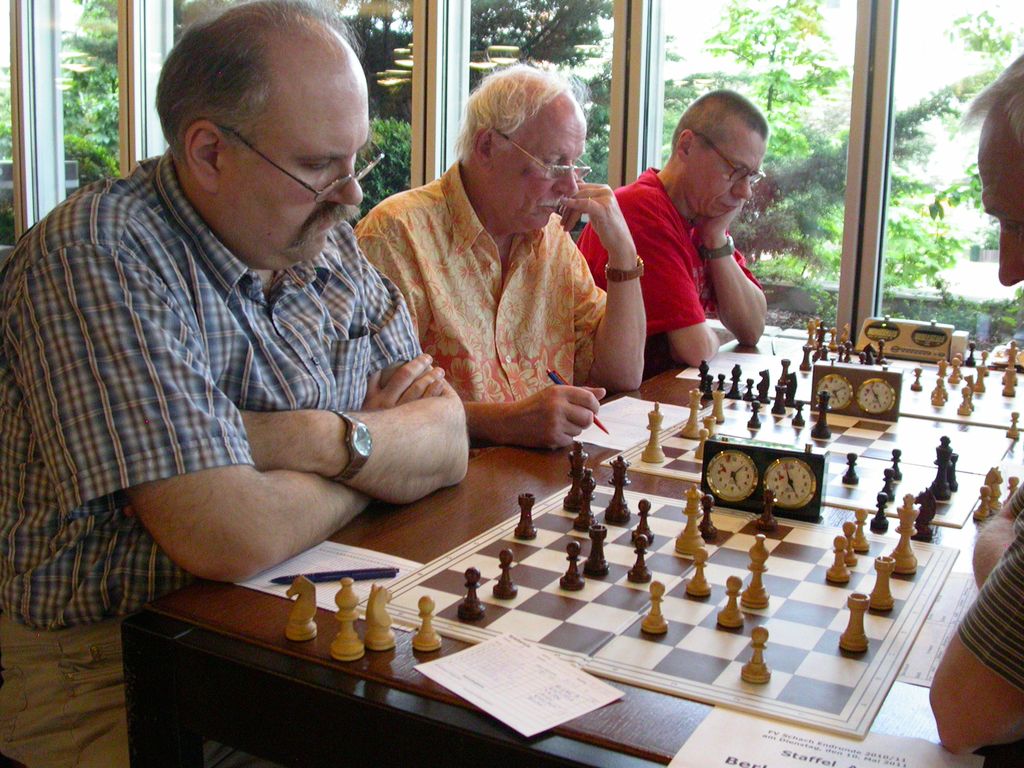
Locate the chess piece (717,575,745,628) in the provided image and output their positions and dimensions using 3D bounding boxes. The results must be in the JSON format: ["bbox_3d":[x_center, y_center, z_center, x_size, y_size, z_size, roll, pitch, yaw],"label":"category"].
[{"bbox_3d":[0.204,0.199,1.037,0.026,0.048,0.026,8,13,29],"label":"chess piece"}]

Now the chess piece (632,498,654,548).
[{"bbox_3d":[0.148,0.153,1.252,0.025,0.050,0.025,1,12,0],"label":"chess piece"}]

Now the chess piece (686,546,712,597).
[{"bbox_3d":[0.192,0.190,1.148,0.025,0.047,0.025,3,12,9],"label":"chess piece"}]

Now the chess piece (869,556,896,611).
[{"bbox_3d":[0.357,0.190,1.078,0.027,0.051,0.027,8,13,29],"label":"chess piece"}]

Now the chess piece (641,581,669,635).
[{"bbox_3d":[0.134,0.205,1.041,0.026,0.048,0.026,1,12,0],"label":"chess piece"}]

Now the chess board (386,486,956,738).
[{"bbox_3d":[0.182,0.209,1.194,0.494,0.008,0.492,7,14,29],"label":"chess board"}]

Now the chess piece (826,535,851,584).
[{"bbox_3d":[0.341,0.180,1.167,0.026,0.048,0.026,7,14,29],"label":"chess piece"}]

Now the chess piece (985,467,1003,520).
[{"bbox_3d":[0.622,0.134,1.444,0.027,0.058,0.027,9,14,33],"label":"chess piece"}]

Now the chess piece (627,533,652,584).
[{"bbox_3d":[0.134,0.179,1.163,0.026,0.049,0.026,1,12,0],"label":"chess piece"}]

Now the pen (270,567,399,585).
[{"bbox_3d":[-0.178,0.195,1.136,0.132,0.012,0.012,-2,12,-16],"label":"pen"}]

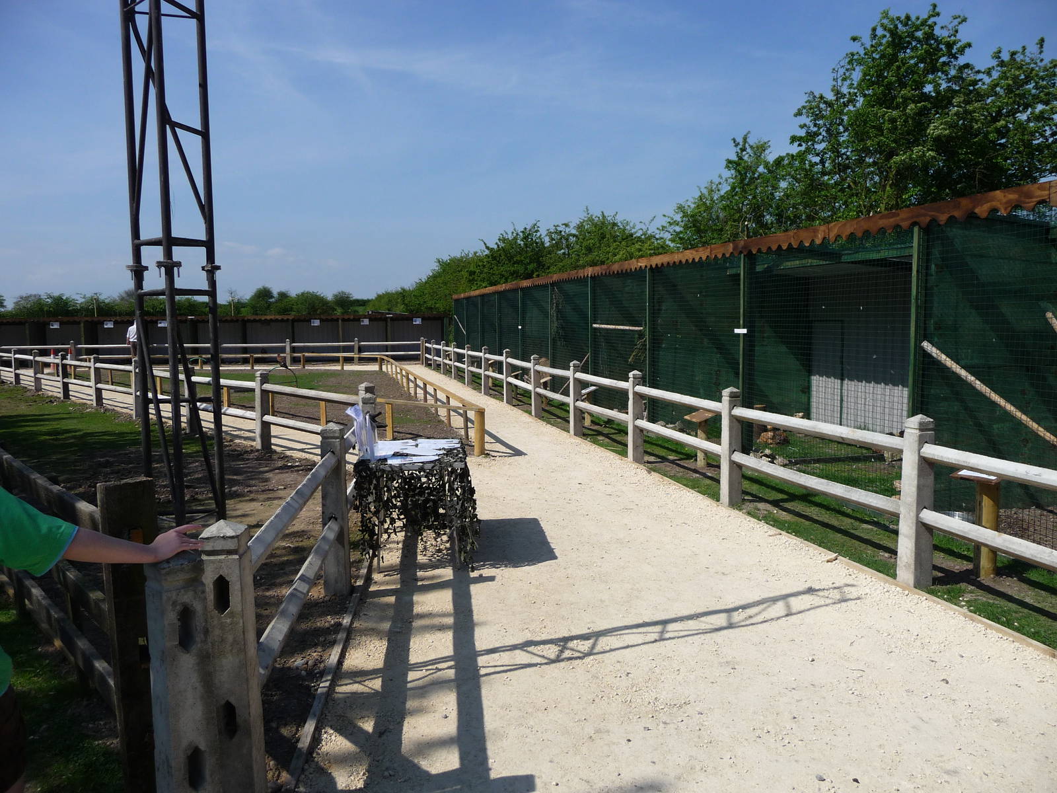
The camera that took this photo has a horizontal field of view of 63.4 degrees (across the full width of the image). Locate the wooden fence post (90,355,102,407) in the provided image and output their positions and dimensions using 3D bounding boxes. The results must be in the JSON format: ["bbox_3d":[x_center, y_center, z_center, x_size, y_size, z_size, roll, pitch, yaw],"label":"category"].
[{"bbox_3d":[-8.974,-0.322,17.750,0.155,1.070,0.155,-5,7,-40],"label":"wooden fence post"}]

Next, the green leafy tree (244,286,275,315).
[{"bbox_3d":[-21.972,-6.609,70.000,2.500,4.833,2.500,-1,5,0],"label":"green leafy tree"}]

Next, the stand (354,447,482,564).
[{"bbox_3d":[-0.817,0.772,6.384,0.820,0.740,1.150,-1,5,-6],"label":"stand"}]

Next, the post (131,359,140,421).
[{"bbox_3d":[-6.951,-0.132,15.200,0.155,1.080,0.155,-5,7,-40],"label":"post"}]

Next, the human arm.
[{"bbox_3d":[-1.119,0.418,2.440,0.100,0.110,0.393,4,-4,44],"label":"human arm"}]

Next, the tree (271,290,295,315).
[{"bbox_3d":[-20.147,-6.440,70.000,2.100,4.495,2.100,-1,5,0],"label":"tree"}]

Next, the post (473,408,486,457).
[{"bbox_3d":[-0.613,0.451,10.754,0.135,0.600,0.135,-2,5,-13],"label":"post"}]

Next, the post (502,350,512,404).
[{"bbox_3d":[-0.414,-0.394,17.350,0.155,1.090,0.155,-2,5,-13],"label":"post"}]

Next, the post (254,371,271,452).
[{"bbox_3d":[-3.540,0.193,11.400,0.145,1.070,0.145,-5,7,-40],"label":"post"}]

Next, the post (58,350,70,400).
[{"bbox_3d":[-10.530,-0.459,19.400,0.155,1.080,0.155,-5,7,-40],"label":"post"}]

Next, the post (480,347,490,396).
[{"bbox_3d":[-0.971,-0.582,19.450,0.155,1.090,0.155,-2,5,-13],"label":"post"}]

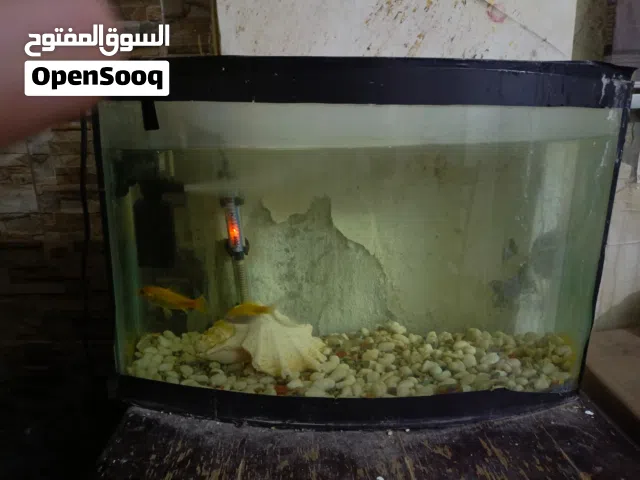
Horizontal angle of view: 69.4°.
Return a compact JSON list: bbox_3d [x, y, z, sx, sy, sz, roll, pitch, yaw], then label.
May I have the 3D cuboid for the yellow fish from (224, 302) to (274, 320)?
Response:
[{"bbox_3d":[-0.099,0.101,0.650,0.071,0.026,0.013,-9,14,-10],"label":"yellow fish"}]

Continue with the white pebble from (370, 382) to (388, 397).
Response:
[{"bbox_3d":[0.074,0.186,0.574,0.021,0.017,0.019,1,12,0],"label":"white pebble"}]

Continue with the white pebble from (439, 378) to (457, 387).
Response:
[{"bbox_3d":[0.169,0.189,0.612,0.023,0.011,0.019,1,13,0],"label":"white pebble"}]

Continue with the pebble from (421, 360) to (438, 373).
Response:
[{"bbox_3d":[0.162,0.187,0.683,0.027,0.016,0.023,2,13,0],"label":"pebble"}]

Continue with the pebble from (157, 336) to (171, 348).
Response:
[{"bbox_3d":[-0.226,0.149,0.670,0.019,0.016,0.018,-3,14,-19],"label":"pebble"}]

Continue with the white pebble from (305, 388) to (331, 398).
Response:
[{"bbox_3d":[-0.003,0.201,0.600,0.034,0.019,0.029,2,13,0],"label":"white pebble"}]

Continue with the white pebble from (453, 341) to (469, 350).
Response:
[{"bbox_3d":[0.210,0.157,0.687,0.022,0.014,0.018,6,14,18],"label":"white pebble"}]

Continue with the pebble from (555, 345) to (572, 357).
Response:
[{"bbox_3d":[0.372,0.169,0.706,0.028,0.016,0.023,2,13,0],"label":"pebble"}]

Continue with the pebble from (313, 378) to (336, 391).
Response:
[{"bbox_3d":[0.006,0.195,0.624,0.032,0.018,0.028,2,13,0],"label":"pebble"}]

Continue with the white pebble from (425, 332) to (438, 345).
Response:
[{"bbox_3d":[0.171,0.150,0.704,0.020,0.019,0.019,5,14,15],"label":"white pebble"}]

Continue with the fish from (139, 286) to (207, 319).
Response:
[{"bbox_3d":[-0.220,0.093,0.690,0.100,0.034,0.016,12,12,-3],"label":"fish"}]

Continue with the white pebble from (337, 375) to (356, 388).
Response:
[{"bbox_3d":[0.033,0.177,0.580,0.024,0.015,0.020,1,12,0],"label":"white pebble"}]

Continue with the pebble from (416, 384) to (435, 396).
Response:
[{"bbox_3d":[0.135,0.192,0.591,0.023,0.014,0.019,5,14,14],"label":"pebble"}]

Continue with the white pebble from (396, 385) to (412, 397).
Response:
[{"bbox_3d":[0.105,0.187,0.574,0.020,0.015,0.018,1,12,0],"label":"white pebble"}]

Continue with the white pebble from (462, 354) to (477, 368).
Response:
[{"bbox_3d":[0.217,0.176,0.669,0.020,0.020,0.020,1,13,0],"label":"white pebble"}]

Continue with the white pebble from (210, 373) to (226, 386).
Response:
[{"bbox_3d":[-0.139,0.191,0.633,0.022,0.019,0.019,2,13,0],"label":"white pebble"}]

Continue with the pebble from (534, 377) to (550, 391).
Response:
[{"bbox_3d":[0.289,0.186,0.600,0.019,0.016,0.018,1,12,0],"label":"pebble"}]

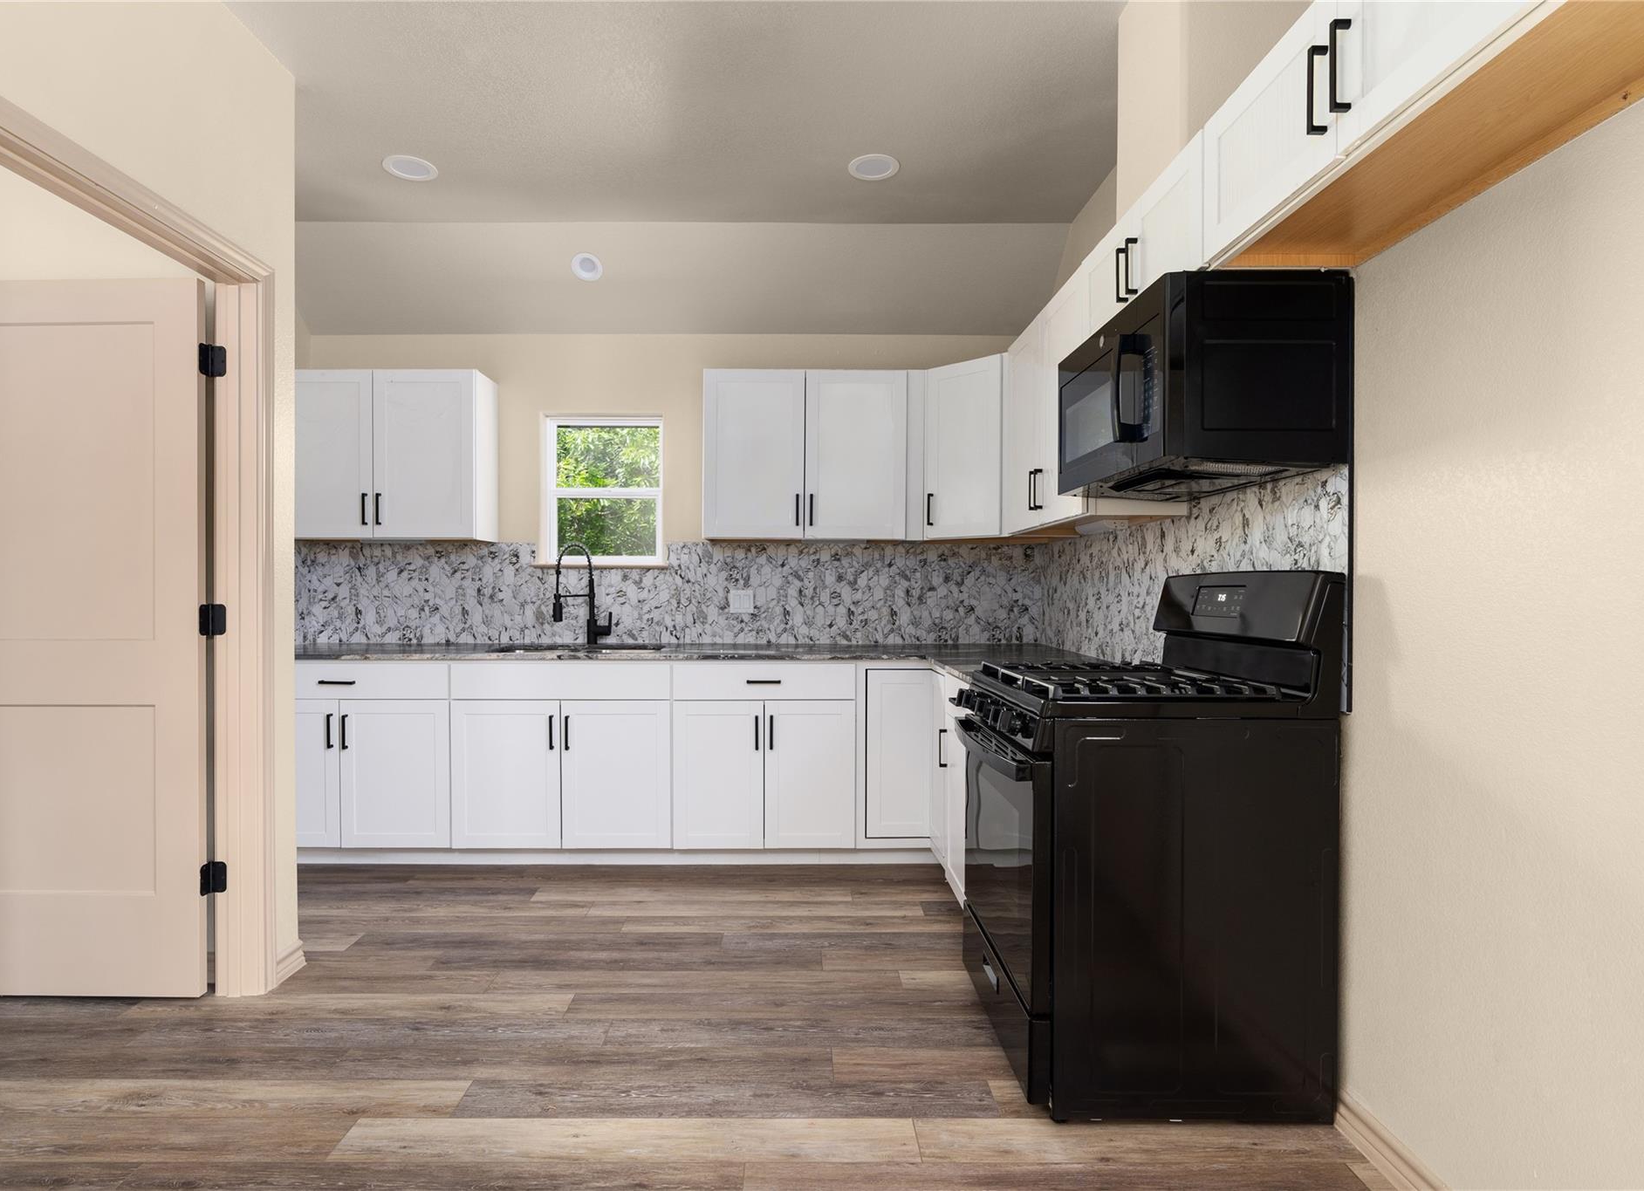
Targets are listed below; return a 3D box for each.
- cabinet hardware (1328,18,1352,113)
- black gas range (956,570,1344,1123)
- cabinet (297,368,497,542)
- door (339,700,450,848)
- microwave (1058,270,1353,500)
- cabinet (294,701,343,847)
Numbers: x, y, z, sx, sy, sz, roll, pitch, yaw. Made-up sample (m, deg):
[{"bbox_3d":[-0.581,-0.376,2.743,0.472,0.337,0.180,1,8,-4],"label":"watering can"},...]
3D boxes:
[{"bbox_3d":[0.809,-0.823,1.311,0.036,0.143,0.014,0,0,-1],"label":"cabinet hardware"},{"bbox_3d":[0.765,0.547,2.225,0.730,1.210,0.755,0,0,-1],"label":"black gas range"},{"bbox_3d":[-2.007,-0.636,3.906,0.900,0.763,0.305,0,0,-1],"label":"cabinet"},{"bbox_3d":[-1.760,0.735,3.493,0.449,0.609,0.025,0,0,0],"label":"door"},{"bbox_3d":[0.921,-0.494,2.197,0.415,0.415,0.755,0,0,-1],"label":"microwave"},{"bbox_3d":[-2.216,0.733,3.733,0.462,0.620,0.540,0,0,-1],"label":"cabinet"}]

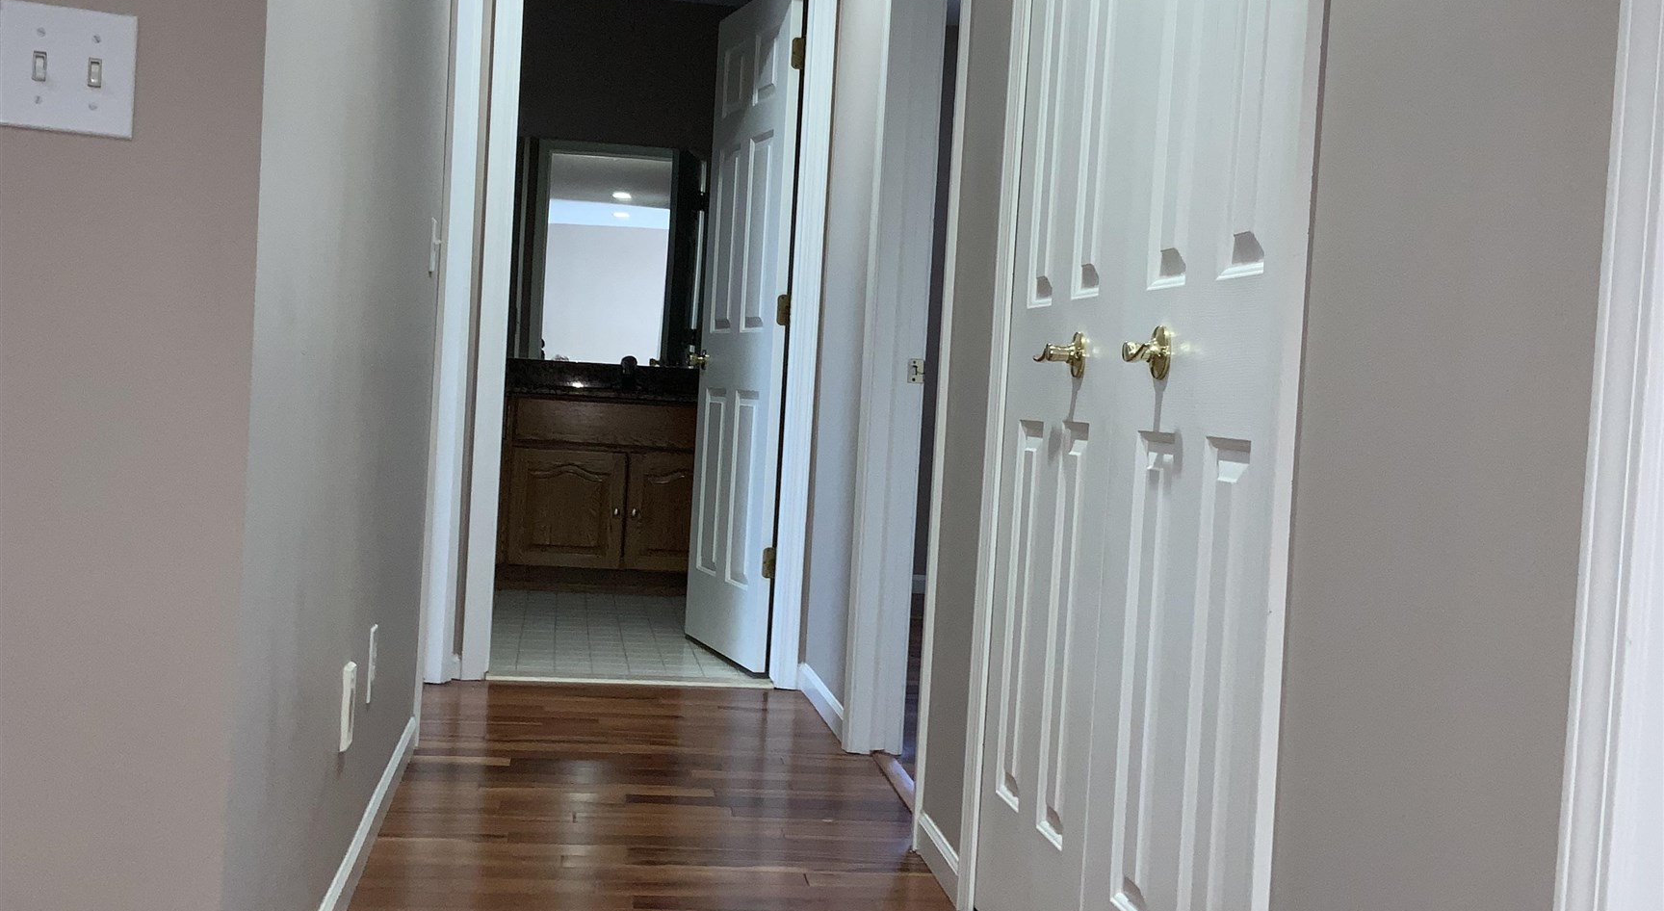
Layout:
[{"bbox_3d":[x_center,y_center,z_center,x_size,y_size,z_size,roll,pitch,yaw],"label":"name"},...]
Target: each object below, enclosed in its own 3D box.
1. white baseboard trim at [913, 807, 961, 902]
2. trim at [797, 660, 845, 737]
[{"bbox_3d":[0.200,0.726,3.363,0.016,0.074,0.390,3,2,-8],"label":"white baseboard trim"},{"bbox_3d":[-0.022,0.653,4.921,0.016,0.074,0.780,3,2,-8],"label":"trim"}]

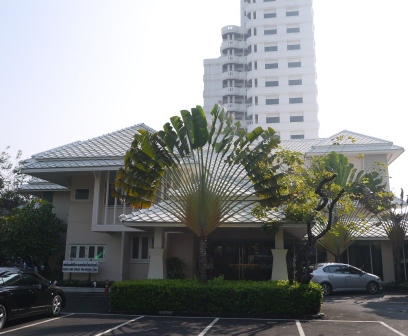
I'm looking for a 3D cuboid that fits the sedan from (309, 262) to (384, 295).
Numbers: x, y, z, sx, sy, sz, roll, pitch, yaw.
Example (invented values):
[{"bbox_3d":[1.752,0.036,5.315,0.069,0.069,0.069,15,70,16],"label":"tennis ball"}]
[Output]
[{"bbox_3d":[6.977,5.655,21.206,4.400,1.470,1.700,3,-13,-12],"label":"sedan"}]

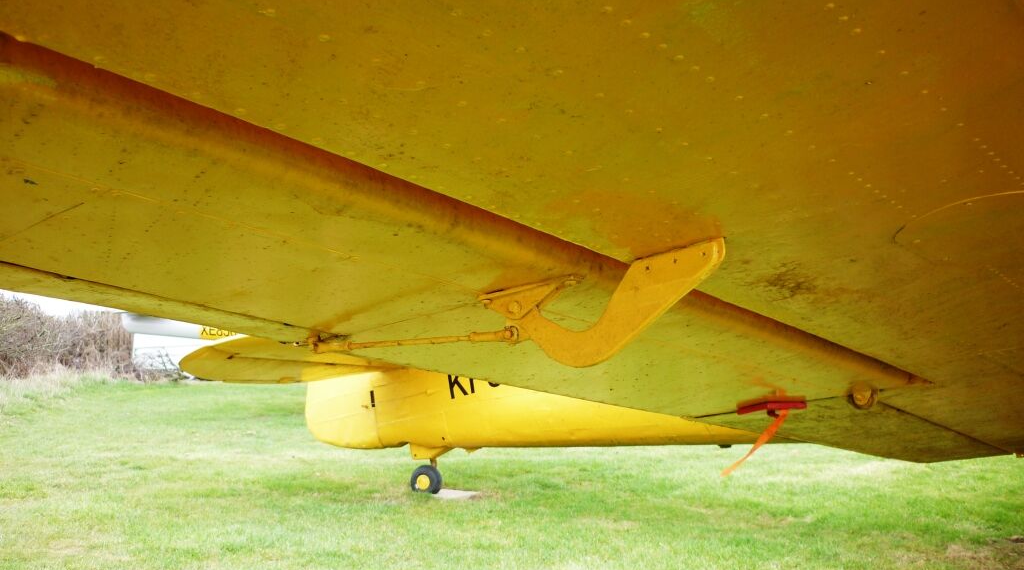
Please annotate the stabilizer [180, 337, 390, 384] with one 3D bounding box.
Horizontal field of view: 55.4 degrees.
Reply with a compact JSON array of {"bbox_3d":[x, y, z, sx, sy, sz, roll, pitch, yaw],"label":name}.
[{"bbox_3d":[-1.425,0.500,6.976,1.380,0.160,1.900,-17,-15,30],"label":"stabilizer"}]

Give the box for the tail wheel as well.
[{"bbox_3d":[-0.653,1.510,7.540,0.260,0.260,0.100,-1,-6,32],"label":"tail wheel"}]

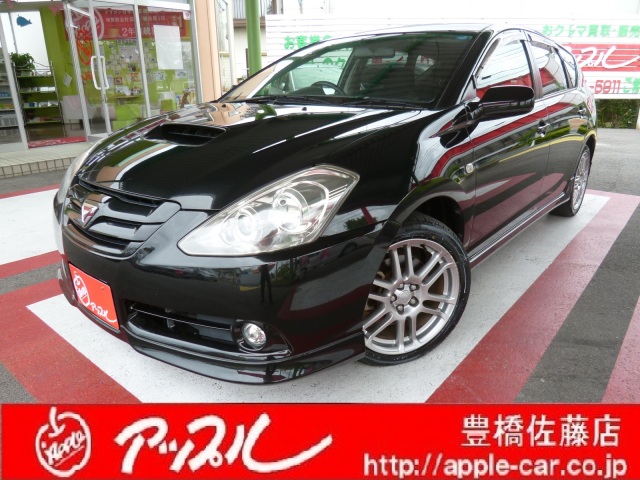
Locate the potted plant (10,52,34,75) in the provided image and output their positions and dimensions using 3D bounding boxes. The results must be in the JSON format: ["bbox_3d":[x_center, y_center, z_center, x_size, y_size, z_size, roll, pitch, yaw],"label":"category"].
[{"bbox_3d":[-7.064,-4.177,10.500,0.460,0.460,0.480,17,25,42],"label":"potted plant"}]

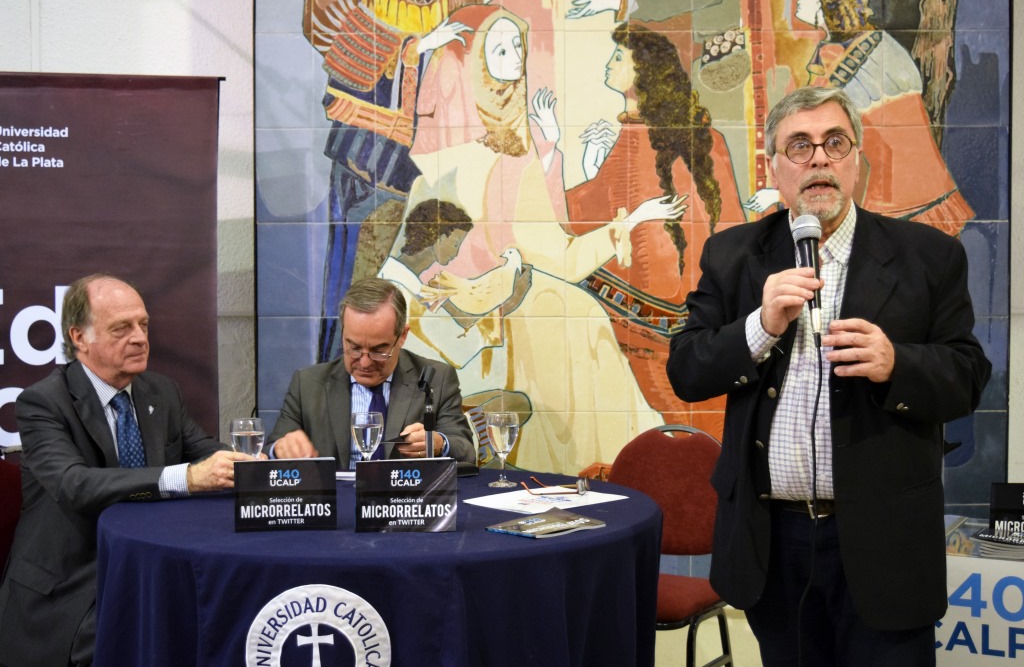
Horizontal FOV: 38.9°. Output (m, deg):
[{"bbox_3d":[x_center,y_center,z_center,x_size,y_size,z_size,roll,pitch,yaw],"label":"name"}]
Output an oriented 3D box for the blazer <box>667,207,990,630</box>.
[{"bbox_3d":[0.585,0.161,2.680,0.570,0.780,0.400,1,2,22],"label":"blazer"}]

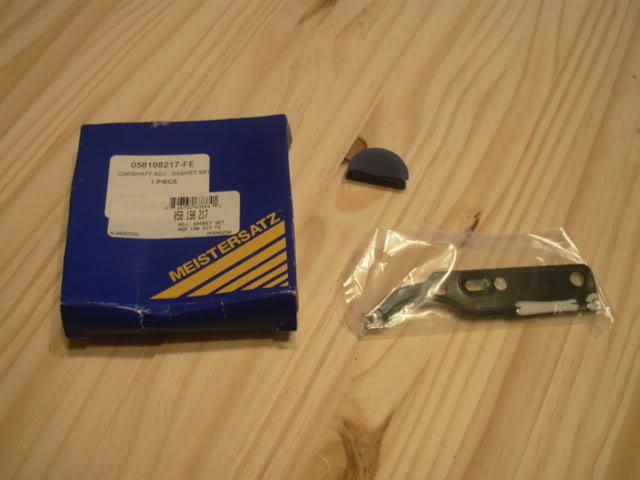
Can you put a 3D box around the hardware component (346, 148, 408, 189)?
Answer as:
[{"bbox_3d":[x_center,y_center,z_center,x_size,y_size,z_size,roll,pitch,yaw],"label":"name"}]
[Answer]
[{"bbox_3d":[0.034,-0.042,0.401,0.034,0.010,0.019,10,58,3],"label":"hardware component"}]

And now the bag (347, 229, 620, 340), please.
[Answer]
[{"bbox_3d":[0.080,0.018,0.366,0.137,0.013,0.063,-2,59,-5],"label":"bag"}]

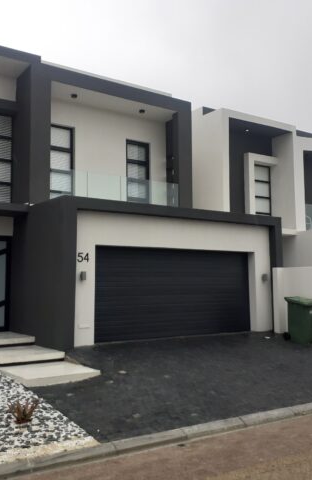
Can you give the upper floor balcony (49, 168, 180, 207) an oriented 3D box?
[{"bbox_3d":[-0.985,-1.227,13.403,3.950,0.970,0.040,3,-6,-34],"label":"upper floor balcony"}]

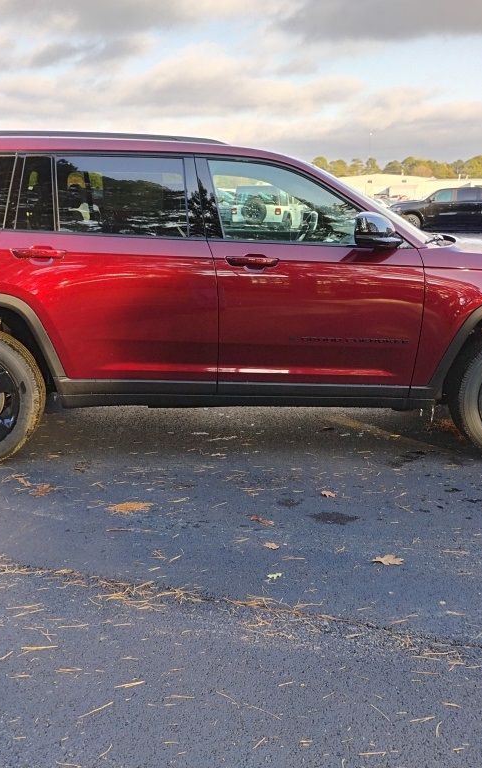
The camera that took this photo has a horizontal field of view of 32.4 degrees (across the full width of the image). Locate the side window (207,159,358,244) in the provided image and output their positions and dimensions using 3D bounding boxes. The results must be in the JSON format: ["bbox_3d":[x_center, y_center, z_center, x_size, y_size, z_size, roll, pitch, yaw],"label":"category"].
[{"bbox_3d":[0.243,-0.982,4.467,0.840,0.450,0.050,0,-7,-4],"label":"side window"}]

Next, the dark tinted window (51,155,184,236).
[{"bbox_3d":[-0.632,-1.000,4.412,0.700,0.430,0.050,0,-7,-4],"label":"dark tinted window"}]

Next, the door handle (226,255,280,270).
[{"bbox_3d":[0.061,-0.640,4.362,0.275,0.072,0.060,0,13,-4],"label":"door handle"}]

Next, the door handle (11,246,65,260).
[{"bbox_3d":[-1.045,-0.674,4.276,0.268,0.066,0.060,0,13,-4],"label":"door handle"}]

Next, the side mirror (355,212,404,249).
[{"bbox_3d":[0.717,-0.806,4.352,0.210,0.175,0.210,0,13,-4],"label":"side mirror"}]

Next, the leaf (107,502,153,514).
[{"bbox_3d":[-0.532,0.594,3.970,0.210,0.020,0.105,-2,13,-10],"label":"leaf"}]

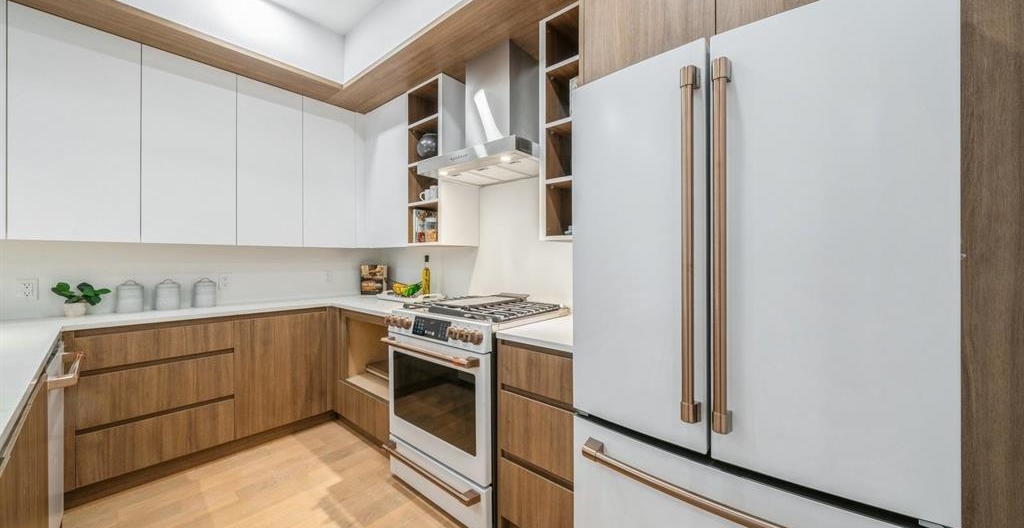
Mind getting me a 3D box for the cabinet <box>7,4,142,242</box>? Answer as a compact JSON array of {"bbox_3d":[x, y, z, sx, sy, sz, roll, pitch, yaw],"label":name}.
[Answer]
[{"bbox_3d":[-2.344,-0.678,1.862,0.347,1.116,0.423,0,0,40],"label":"cabinet"}]

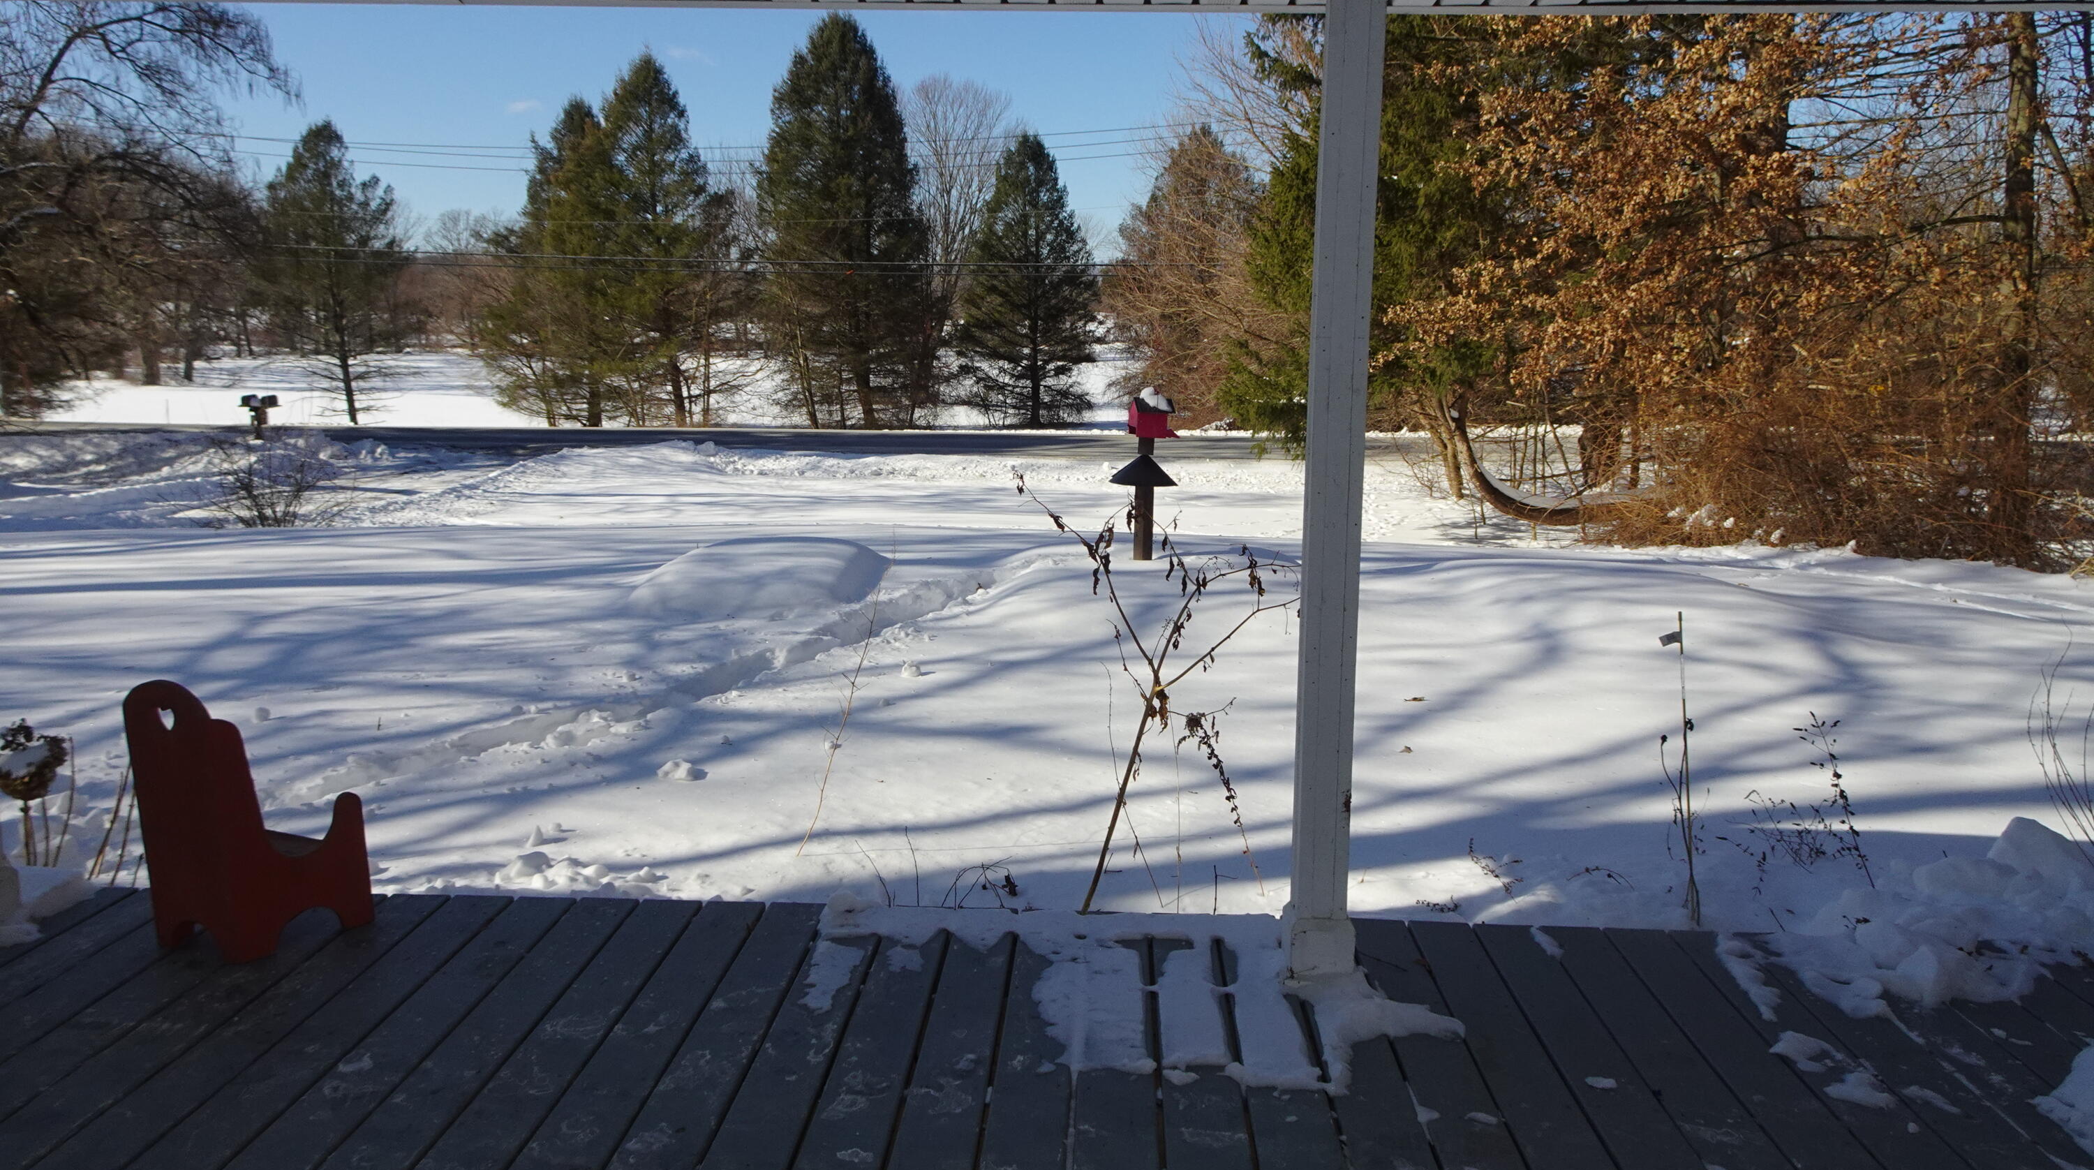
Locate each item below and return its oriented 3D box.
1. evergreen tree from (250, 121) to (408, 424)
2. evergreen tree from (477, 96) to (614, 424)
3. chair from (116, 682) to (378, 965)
[{"bbox_3d":[-20.777,-8.900,41.765,4.471,8.541,4.471,-5,11,-26],"label":"evergreen tree"},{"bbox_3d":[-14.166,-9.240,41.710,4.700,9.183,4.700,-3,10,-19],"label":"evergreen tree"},{"bbox_3d":[-1.701,0.465,3.118,0.285,0.590,0.320,5,11,26],"label":"chair"}]

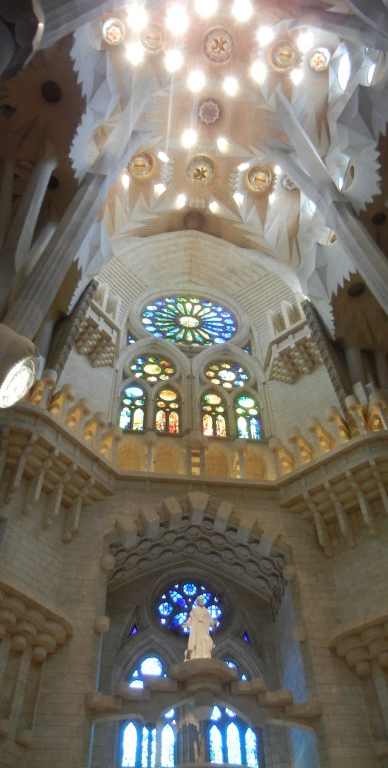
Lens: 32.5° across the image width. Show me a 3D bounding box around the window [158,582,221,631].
[{"bbox_3d":[-0.162,8.823,26.280,2.636,2.439,0.250,5,-53,-5],"label":"window"}]

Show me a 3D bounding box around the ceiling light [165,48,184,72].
[{"bbox_3d":[-1.115,-18.504,38.071,1.100,0.400,1.120,6,-53,-6],"label":"ceiling light"}]

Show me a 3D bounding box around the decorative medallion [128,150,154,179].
[{"bbox_3d":[-3.365,-14.071,42.667,1.600,0.380,1.600,5,-53,-5],"label":"decorative medallion"}]

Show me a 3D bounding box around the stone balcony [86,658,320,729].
[{"bbox_3d":[0.344,9.337,20.048,6.871,1.400,1.400,5,-53,-5],"label":"stone balcony"}]

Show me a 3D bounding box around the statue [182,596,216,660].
[{"bbox_3d":[0.210,8.141,22.231,1.100,2.384,0.750,6,-53,-6],"label":"statue"}]

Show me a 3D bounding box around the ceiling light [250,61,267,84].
[{"bbox_3d":[3.825,-18.472,39.470,0.873,0.600,0.873,5,-53,-5],"label":"ceiling light"}]

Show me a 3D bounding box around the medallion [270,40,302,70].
[{"bbox_3d":[5.357,-19.202,38.966,1.720,0.350,1.720,-1,-53,-1],"label":"medallion"}]

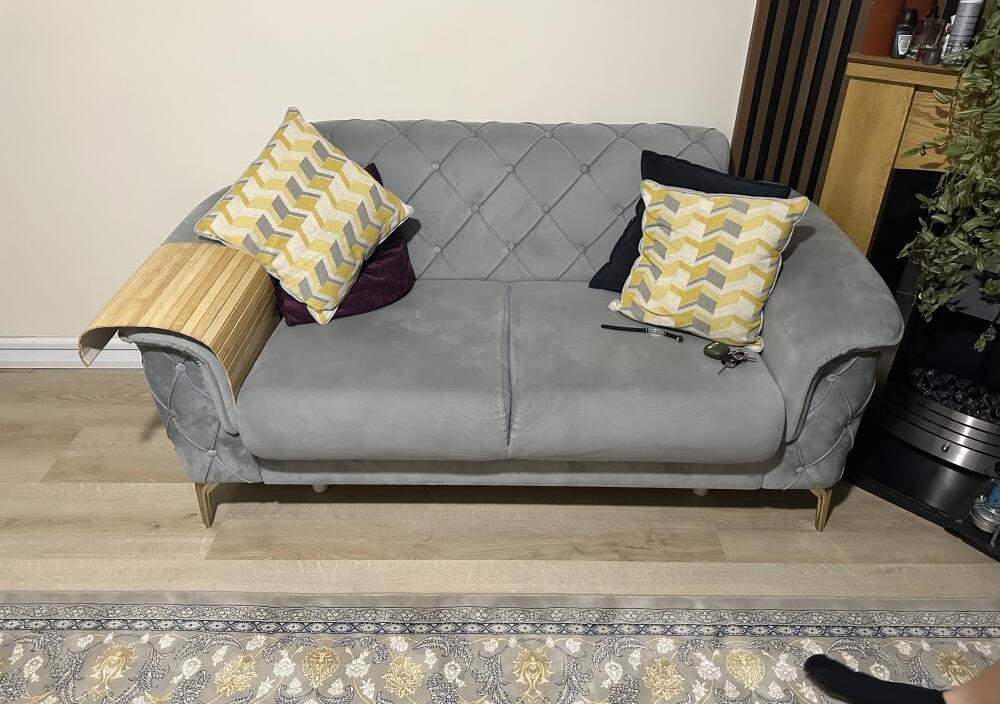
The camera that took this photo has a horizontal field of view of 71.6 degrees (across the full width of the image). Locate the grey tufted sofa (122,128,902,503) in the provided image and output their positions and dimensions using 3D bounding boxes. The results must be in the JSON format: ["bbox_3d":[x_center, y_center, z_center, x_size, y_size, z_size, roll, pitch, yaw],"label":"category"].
[{"bbox_3d":[0.033,-0.103,1.851,1.720,0.870,0.820,0,29,0],"label":"grey tufted sofa"}]

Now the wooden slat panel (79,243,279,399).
[{"bbox_3d":[-0.754,-0.068,1.665,0.310,0.240,0.345,1,38,1],"label":"wooden slat panel"}]

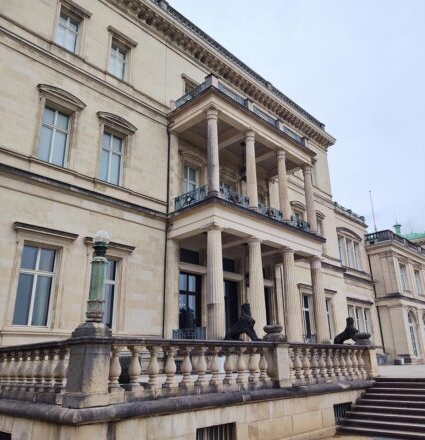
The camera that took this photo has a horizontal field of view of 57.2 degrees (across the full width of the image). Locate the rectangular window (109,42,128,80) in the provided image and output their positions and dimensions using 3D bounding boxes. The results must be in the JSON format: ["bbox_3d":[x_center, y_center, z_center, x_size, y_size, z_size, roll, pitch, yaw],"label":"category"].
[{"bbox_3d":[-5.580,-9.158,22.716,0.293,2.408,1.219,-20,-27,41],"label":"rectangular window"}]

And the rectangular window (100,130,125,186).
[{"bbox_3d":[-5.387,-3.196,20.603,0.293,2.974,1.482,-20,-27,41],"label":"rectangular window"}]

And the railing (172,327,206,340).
[{"bbox_3d":[-1.214,6.628,21.796,2.750,0.936,0.080,-20,-27,41],"label":"railing"}]

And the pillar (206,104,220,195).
[{"bbox_3d":[0.050,-4.106,24.425,0.772,6.224,0.772,-1,-20,0],"label":"pillar"}]

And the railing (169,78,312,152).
[{"bbox_3d":[2.844,-7.659,32.898,4.800,1.250,12.950,-20,-27,41],"label":"railing"}]

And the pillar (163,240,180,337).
[{"bbox_3d":[-2.162,3.703,20.693,0.682,5.626,0.682,-20,-27,41],"label":"pillar"}]

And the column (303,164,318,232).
[{"bbox_3d":[7.016,-1.518,27.984,0.604,5.090,0.604,-20,-27,41],"label":"column"}]

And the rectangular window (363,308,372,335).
[{"bbox_3d":[19.861,13.116,49.119,0.250,3.850,1.650,-20,-27,41],"label":"rectangular window"}]

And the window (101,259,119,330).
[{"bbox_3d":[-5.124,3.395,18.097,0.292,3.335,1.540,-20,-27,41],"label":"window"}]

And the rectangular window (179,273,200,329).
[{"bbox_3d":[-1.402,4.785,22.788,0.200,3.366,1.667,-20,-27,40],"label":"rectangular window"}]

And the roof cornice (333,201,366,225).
[{"bbox_3d":[16.759,-1.008,48.258,0.250,1.062,9.457,-20,-27,41],"label":"roof cornice"}]

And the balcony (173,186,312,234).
[{"bbox_3d":[3.032,0.056,28.416,3.571,1.110,12.062,-20,-27,41],"label":"balcony"}]

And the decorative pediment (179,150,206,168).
[{"bbox_3d":[-1.445,-4.534,28.695,0.420,0.965,2.702,-20,-27,41],"label":"decorative pediment"}]

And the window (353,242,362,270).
[{"bbox_3d":[17.523,4.416,47.263,0.200,3.329,1.448,-20,-27,41],"label":"window"}]

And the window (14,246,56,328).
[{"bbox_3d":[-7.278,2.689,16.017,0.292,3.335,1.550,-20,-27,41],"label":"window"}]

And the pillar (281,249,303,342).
[{"bbox_3d":[5.440,5.196,26.668,0.984,6.659,0.984,-20,-27,41],"label":"pillar"}]

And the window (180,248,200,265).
[{"bbox_3d":[-1.500,2.547,26.556,0.150,0.965,1.785,-20,-27,41],"label":"window"}]

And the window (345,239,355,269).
[{"bbox_3d":[17.938,4.421,50.402,0.250,3.850,1.700,-20,-27,41],"label":"window"}]

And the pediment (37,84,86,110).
[{"bbox_3d":[-8.231,-6.780,21.455,0.420,0.984,2.750,-20,-27,41],"label":"pediment"}]

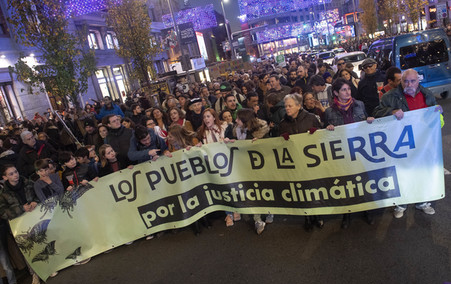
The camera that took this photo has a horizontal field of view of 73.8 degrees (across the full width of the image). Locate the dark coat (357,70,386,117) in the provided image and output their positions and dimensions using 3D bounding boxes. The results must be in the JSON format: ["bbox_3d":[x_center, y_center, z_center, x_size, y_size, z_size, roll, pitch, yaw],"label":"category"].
[{"bbox_3d":[2.315,-0.659,4.672,0.540,0.780,0.360,-10,11,11],"label":"dark coat"}]

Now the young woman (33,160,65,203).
[{"bbox_3d":[-2.066,0.894,3.762,0.420,1.420,0.320,-17,12,-23],"label":"young woman"}]

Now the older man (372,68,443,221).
[{"bbox_3d":[2.025,0.052,3.398,0.700,1.710,0.500,-7,16,19],"label":"older man"}]

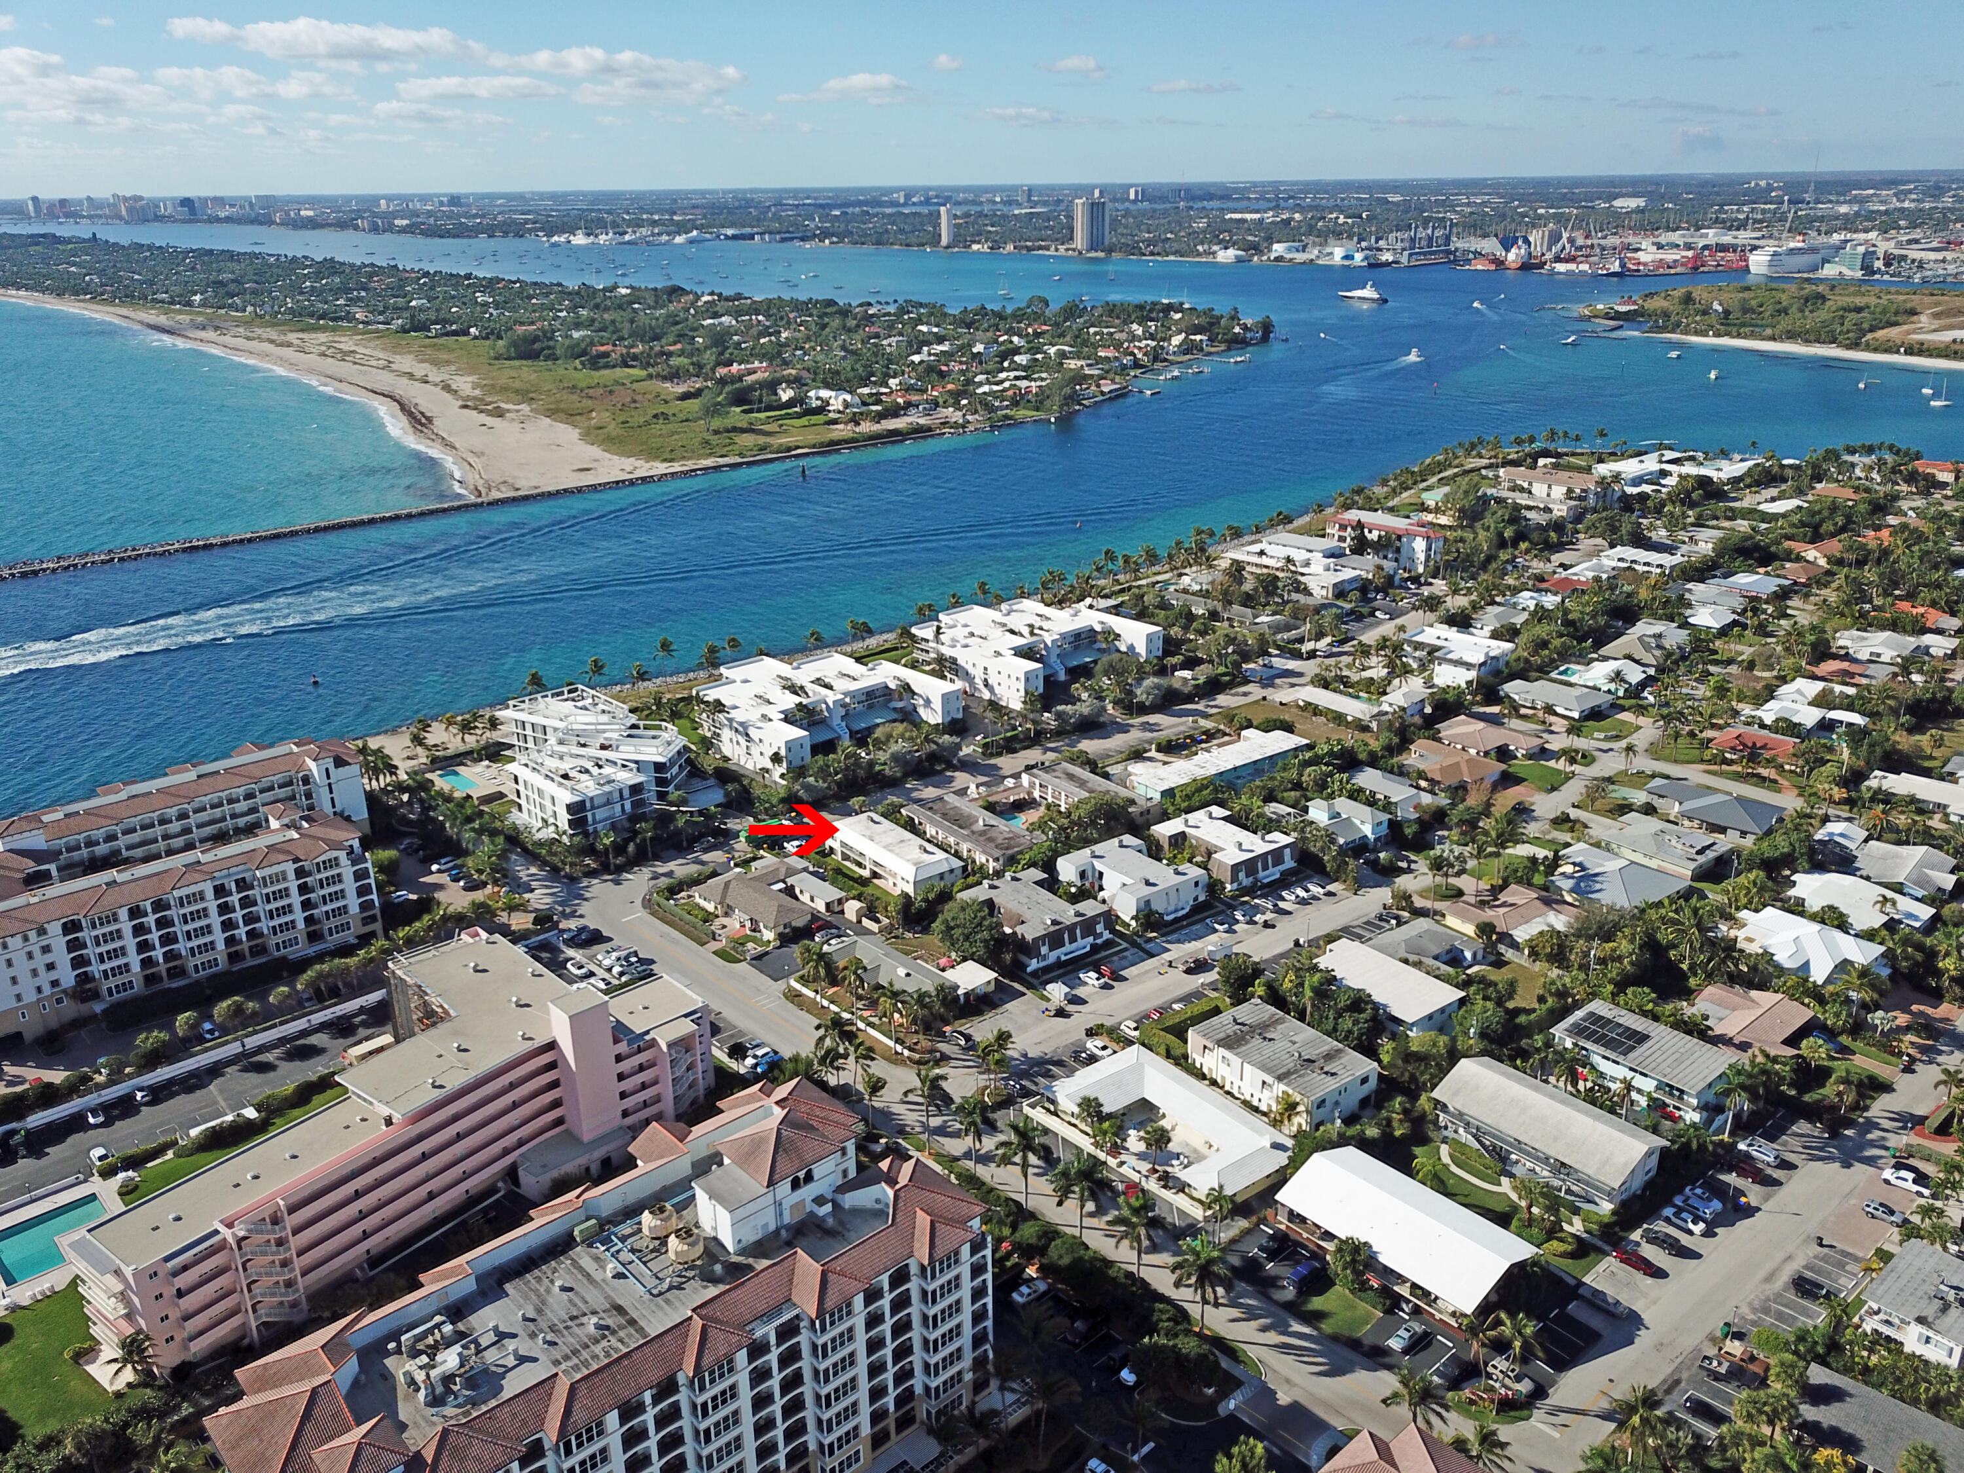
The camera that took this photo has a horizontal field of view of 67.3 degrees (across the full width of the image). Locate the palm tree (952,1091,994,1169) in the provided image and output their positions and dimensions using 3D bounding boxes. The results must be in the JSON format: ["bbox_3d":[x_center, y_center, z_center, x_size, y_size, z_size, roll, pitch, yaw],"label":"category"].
[{"bbox_3d":[-0.889,51.976,191.019,5.872,11.946,5.872,-1,21,0],"label":"palm tree"}]

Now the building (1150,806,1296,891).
[{"bbox_3d":[44.425,20.978,272.632,18.000,6.000,21.200,-16,25,-34],"label":"building"}]

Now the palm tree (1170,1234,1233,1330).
[{"bbox_3d":[24.316,60.525,161.337,6.900,11.800,6.900,-1,21,0],"label":"palm tree"}]

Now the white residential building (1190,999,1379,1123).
[{"bbox_3d":[42.049,46.053,207.028,13.400,6.000,22.200,-16,25,-34],"label":"white residential building"}]

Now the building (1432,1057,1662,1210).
[{"bbox_3d":[72.945,50.674,190.589,13.400,8.200,25.800,-17,26,-37],"label":"building"}]

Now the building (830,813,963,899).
[{"bbox_3d":[-16.070,21.795,272.485,11.800,6.300,27.000,-17,26,-36],"label":"building"}]

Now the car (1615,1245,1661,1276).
[{"bbox_3d":[76.415,61.095,172.494,1.830,1.450,4.600,-17,26,-36],"label":"car"}]

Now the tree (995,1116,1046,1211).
[{"bbox_3d":[5.111,53.145,180.325,6.600,12.500,6.600,-1,21,0],"label":"tree"}]

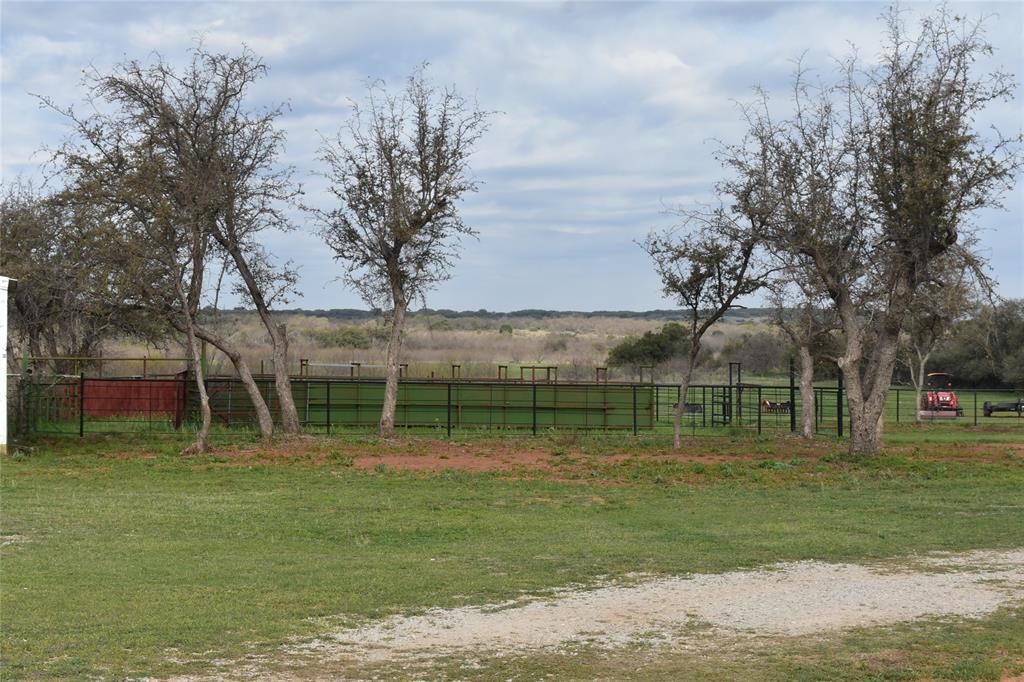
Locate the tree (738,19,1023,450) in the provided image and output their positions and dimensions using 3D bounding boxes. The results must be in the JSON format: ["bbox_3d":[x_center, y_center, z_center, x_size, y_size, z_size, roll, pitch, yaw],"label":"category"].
[{"bbox_3d":[8.302,-2.487,46.500,6.500,10.220,5.980,0,1,0],"label":"tree"}]

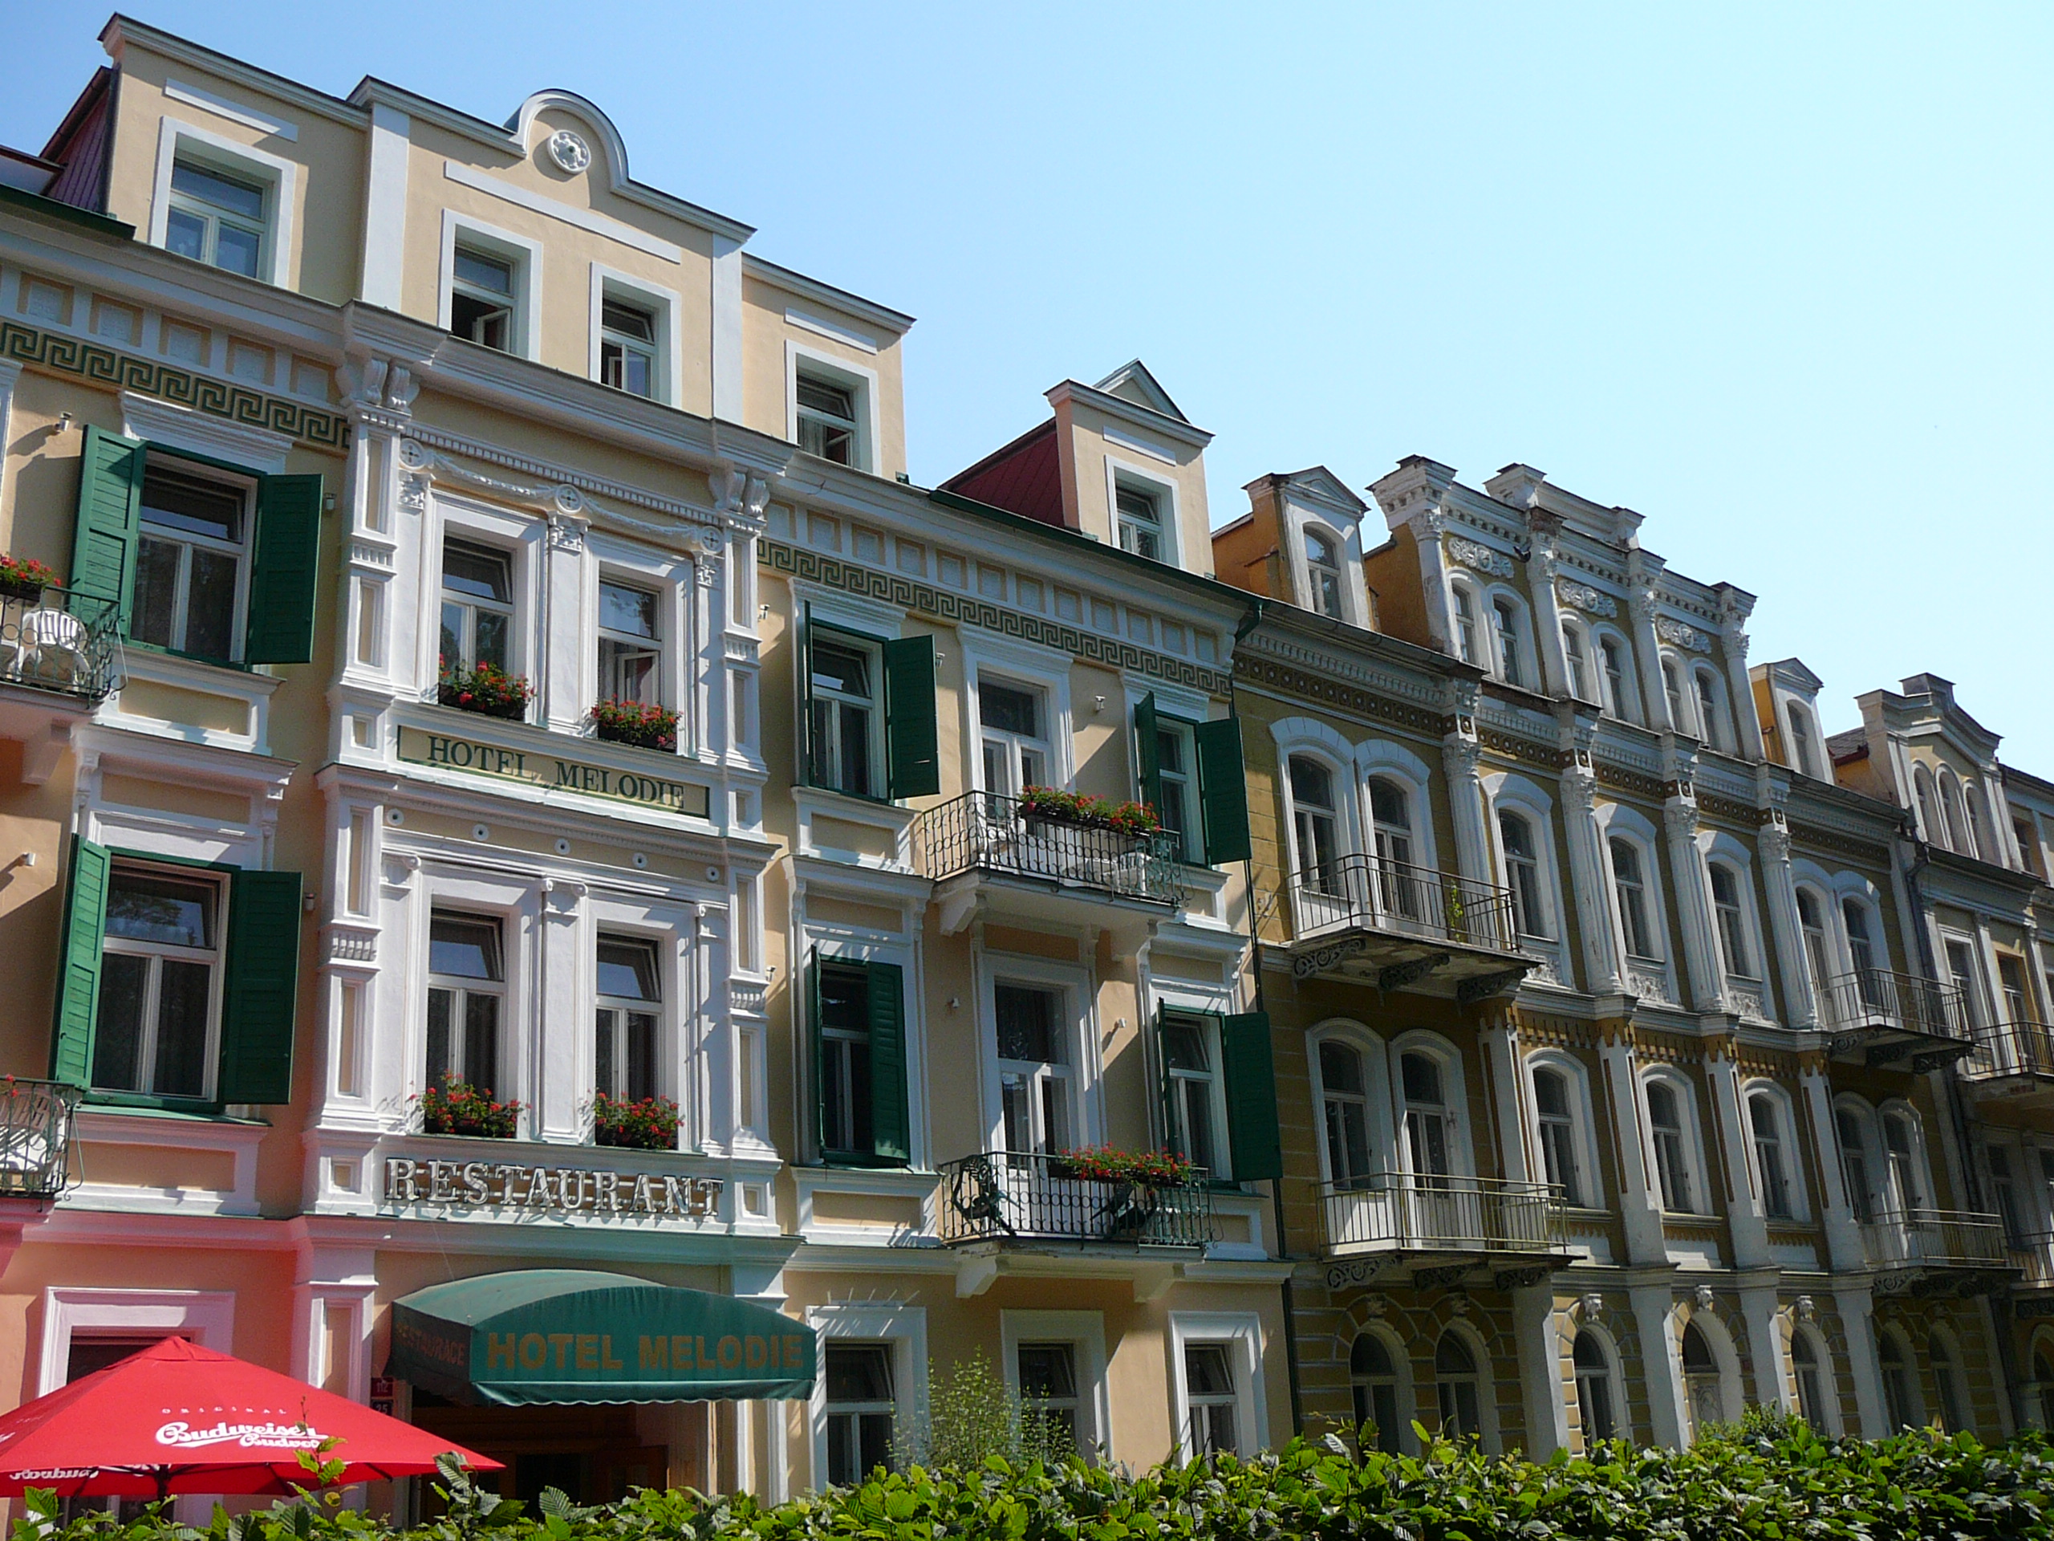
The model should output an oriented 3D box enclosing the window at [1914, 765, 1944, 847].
[{"bbox_3d":[18.008,0.683,41.843,0.660,1.750,0.200,13,-25,-39],"label":"window"}]

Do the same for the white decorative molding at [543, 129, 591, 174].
[{"bbox_3d":[-5.440,-7.358,24.720,0.566,0.566,0.100,13,-25,-38],"label":"white decorative molding"}]

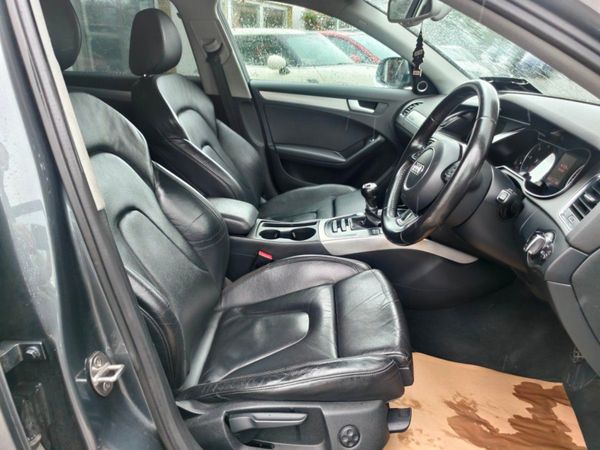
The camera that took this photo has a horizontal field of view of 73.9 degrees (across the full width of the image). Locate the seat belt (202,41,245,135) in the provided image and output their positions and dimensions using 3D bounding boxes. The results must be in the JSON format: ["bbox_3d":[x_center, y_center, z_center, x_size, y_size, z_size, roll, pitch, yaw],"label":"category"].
[{"bbox_3d":[-0.334,-0.578,1.783,0.150,0.430,0.100,1,24,2],"label":"seat belt"}]

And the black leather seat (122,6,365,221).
[{"bbox_3d":[-0.179,-0.326,1.582,0.900,0.940,0.530,1,24,2],"label":"black leather seat"}]

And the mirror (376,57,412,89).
[{"bbox_3d":[0.475,-0.756,1.986,0.110,0.150,0.200,-7,25,-15],"label":"mirror"}]

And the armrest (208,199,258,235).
[{"bbox_3d":[-0.271,-0.034,1.309,0.270,0.080,0.150,1,24,2],"label":"armrest"}]

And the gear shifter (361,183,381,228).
[{"bbox_3d":[0.224,-0.064,1.278,0.060,0.140,0.055,1,24,2],"label":"gear shifter"}]

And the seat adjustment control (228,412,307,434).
[{"bbox_3d":[-0.063,0.399,0.806,0.153,0.033,0.030,1,24,2],"label":"seat adjustment control"}]

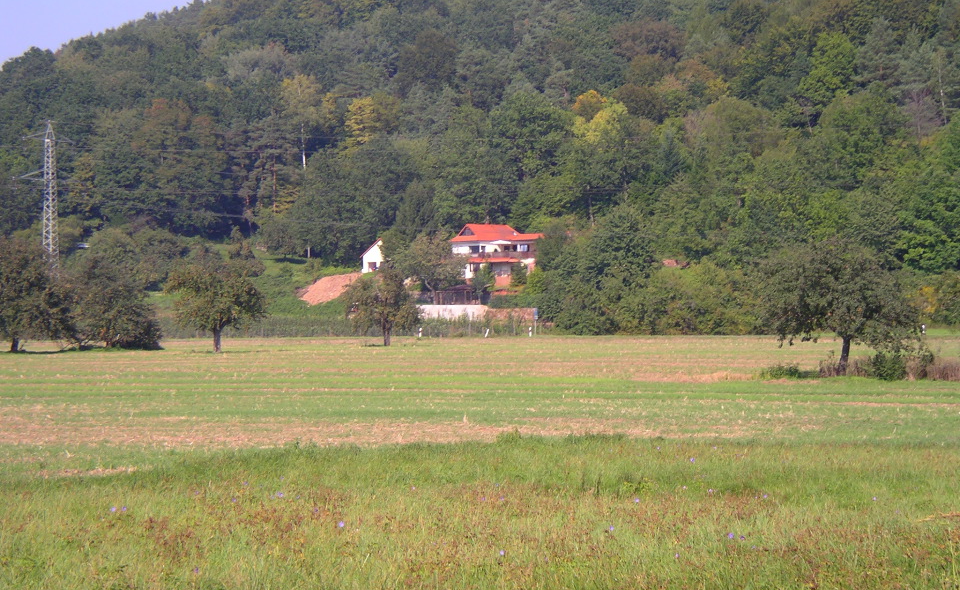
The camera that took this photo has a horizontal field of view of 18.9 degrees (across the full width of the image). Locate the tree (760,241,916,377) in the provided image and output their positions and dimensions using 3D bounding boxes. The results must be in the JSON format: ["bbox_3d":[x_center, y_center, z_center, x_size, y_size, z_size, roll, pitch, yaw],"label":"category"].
[{"bbox_3d":[13.300,0.455,107.000,5.900,5.050,5.600,0,0,0],"label":"tree"}]

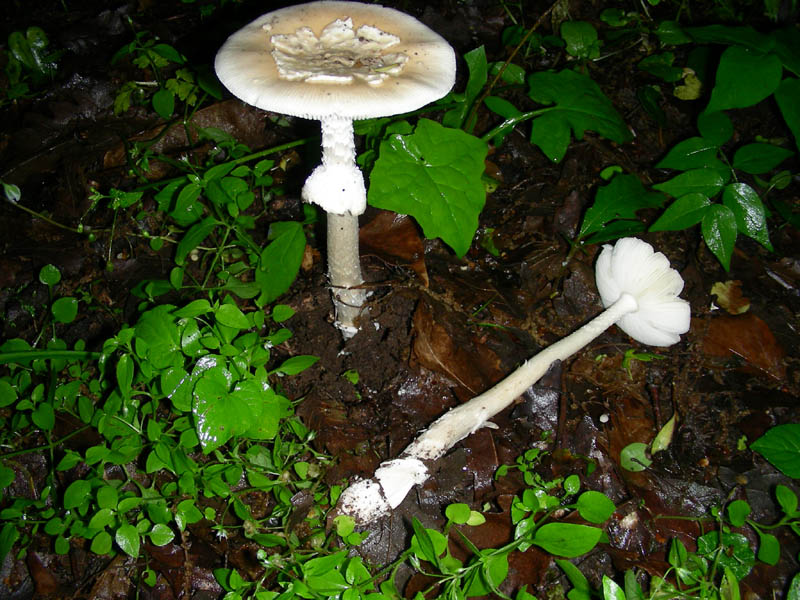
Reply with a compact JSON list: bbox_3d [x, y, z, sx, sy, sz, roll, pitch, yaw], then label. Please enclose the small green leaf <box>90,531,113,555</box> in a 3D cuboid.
[{"bbox_3d":[-0.140,0.114,0.412,0.010,0.003,0.012,18,54,2],"label":"small green leaf"}]

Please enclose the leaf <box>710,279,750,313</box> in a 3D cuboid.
[{"bbox_3d":[0.186,-0.002,0.495,0.026,0.007,0.024,-31,56,-23],"label":"leaf"}]

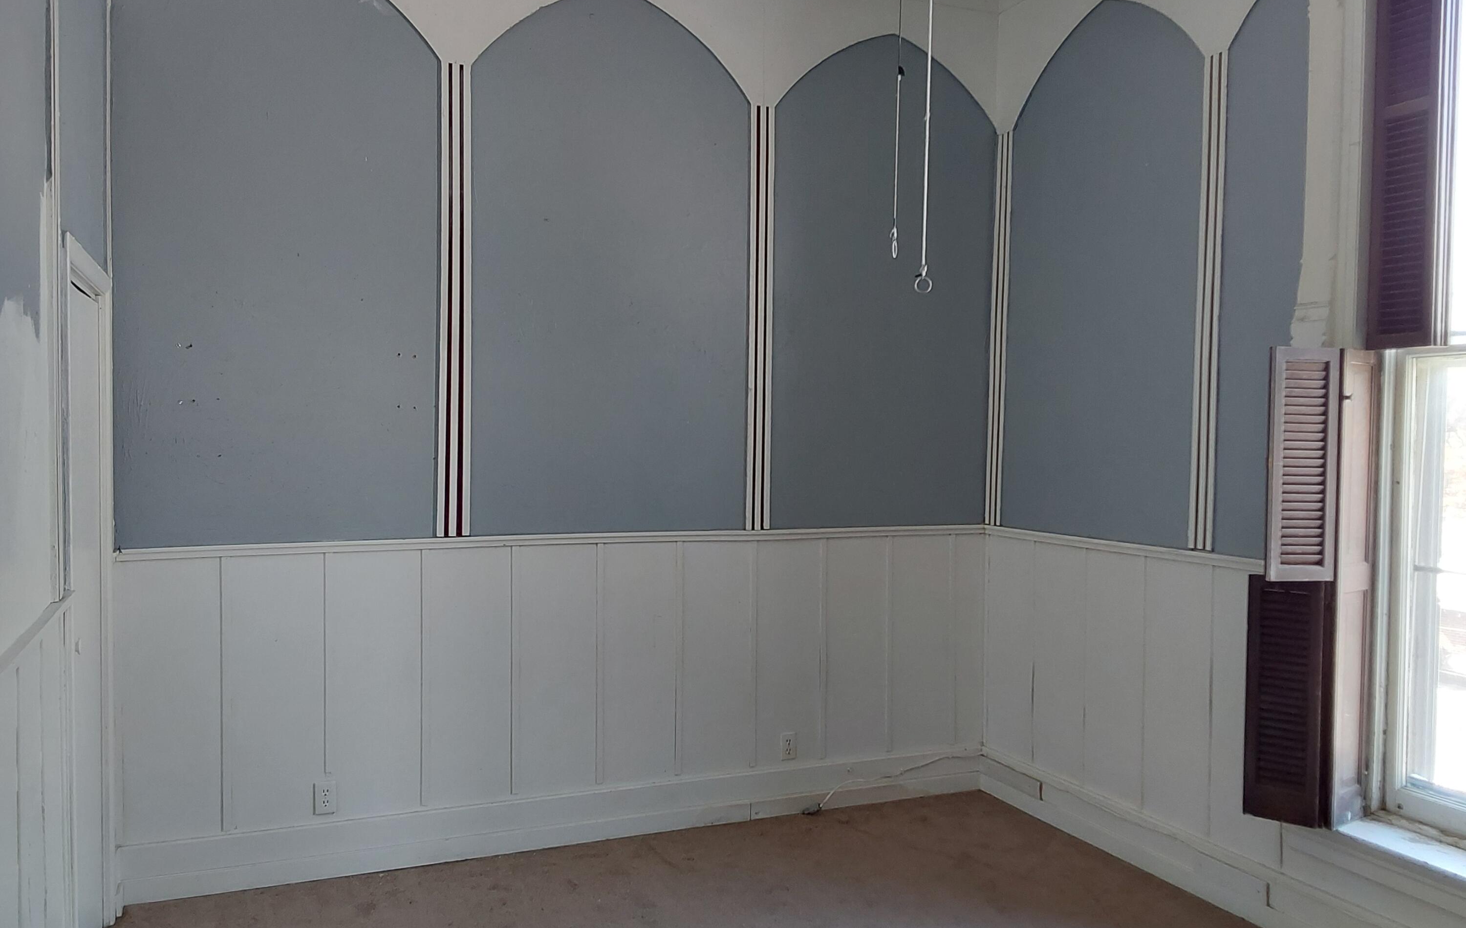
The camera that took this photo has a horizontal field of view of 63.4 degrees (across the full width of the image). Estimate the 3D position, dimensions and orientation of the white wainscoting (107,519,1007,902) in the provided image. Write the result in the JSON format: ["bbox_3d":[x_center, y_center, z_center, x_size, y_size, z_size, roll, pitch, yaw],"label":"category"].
[{"bbox_3d":[-0.428,0.810,4.281,3.179,1.105,0.050,0,2,-23],"label":"white wainscoting"}]

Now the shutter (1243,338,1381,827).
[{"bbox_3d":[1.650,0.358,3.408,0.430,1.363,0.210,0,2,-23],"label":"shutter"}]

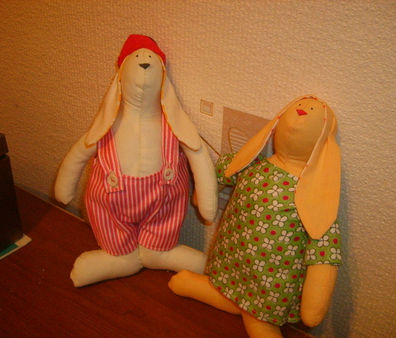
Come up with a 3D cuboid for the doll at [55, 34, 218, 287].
[{"bbox_3d":[-0.078,-0.013,0.575,0.200,0.304,0.114,0,19,-3],"label":"doll"}]

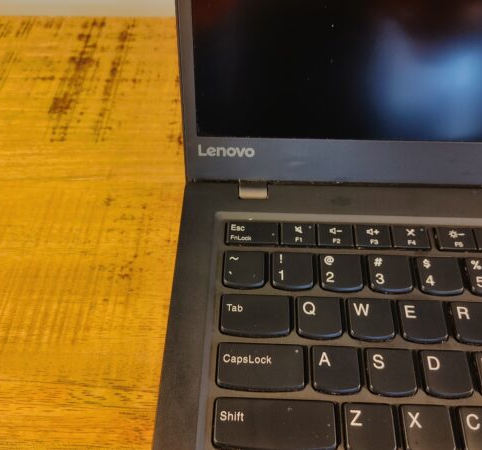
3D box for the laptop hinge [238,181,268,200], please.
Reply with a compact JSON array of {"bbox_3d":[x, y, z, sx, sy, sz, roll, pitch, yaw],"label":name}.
[{"bbox_3d":[0.005,-0.015,0.198,0.012,0.006,0.009,2,59,1],"label":"laptop hinge"}]

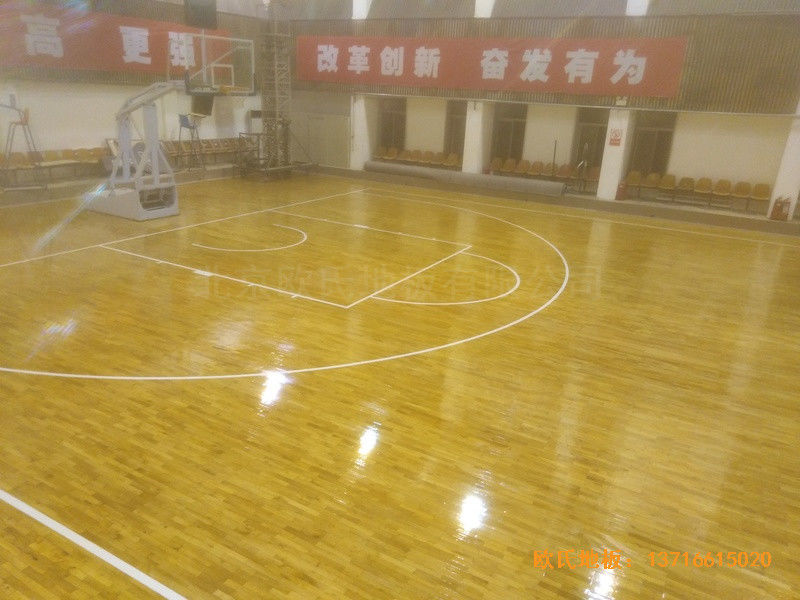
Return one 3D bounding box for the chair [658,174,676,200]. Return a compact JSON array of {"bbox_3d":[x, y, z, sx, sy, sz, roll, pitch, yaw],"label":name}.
[{"bbox_3d":[8.245,-3.418,17.781,0.450,0.800,0.520,13,22,26],"label":"chair"}]

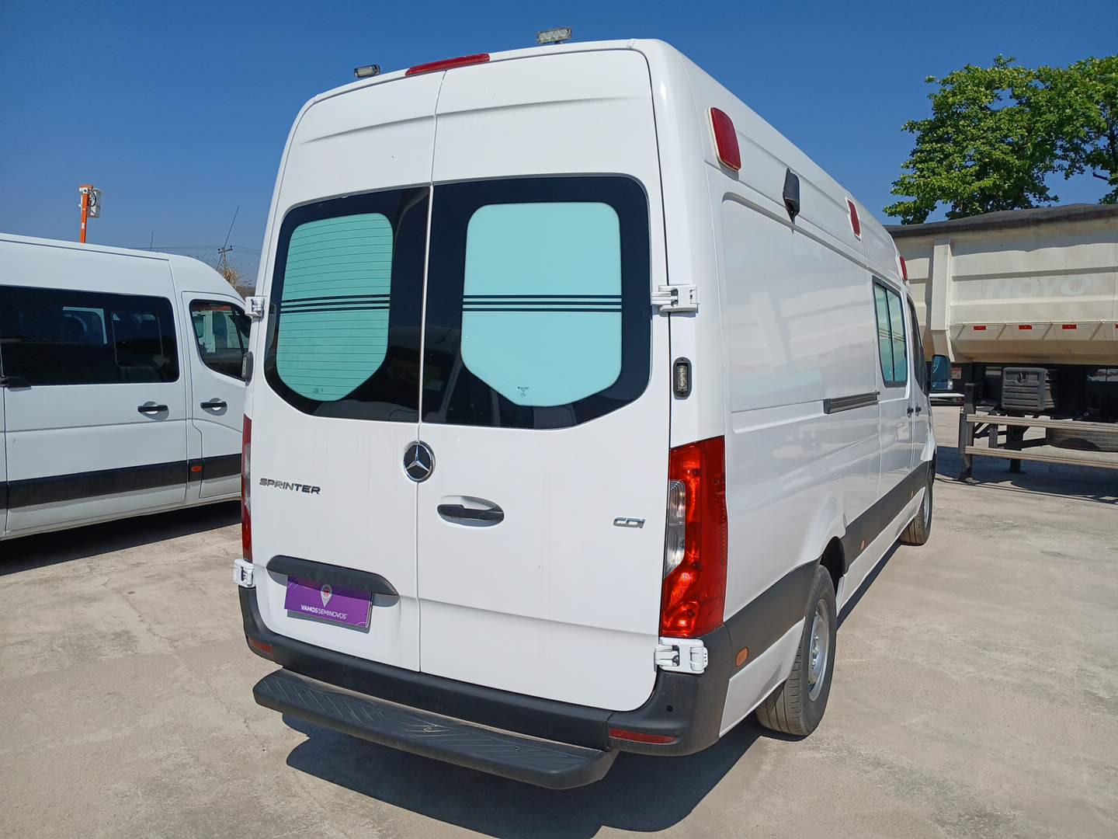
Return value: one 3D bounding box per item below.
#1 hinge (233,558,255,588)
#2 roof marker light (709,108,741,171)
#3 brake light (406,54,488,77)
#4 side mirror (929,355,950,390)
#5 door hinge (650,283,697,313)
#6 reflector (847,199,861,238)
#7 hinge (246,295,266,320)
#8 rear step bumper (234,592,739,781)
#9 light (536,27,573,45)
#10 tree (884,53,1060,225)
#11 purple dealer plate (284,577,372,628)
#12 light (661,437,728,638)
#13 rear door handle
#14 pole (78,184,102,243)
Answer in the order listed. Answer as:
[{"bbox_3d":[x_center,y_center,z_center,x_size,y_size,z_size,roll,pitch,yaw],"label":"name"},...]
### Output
[{"bbox_3d":[-1.232,0.599,3.280,0.125,0.095,0.040,3,5,30],"label":"hinge"},{"bbox_3d":[0.480,-0.813,2.446,0.035,0.155,0.208,-12,-2,29],"label":"roof marker light"},{"bbox_3d":[-0.357,-1.153,2.737,0.325,0.036,0.045,3,5,29],"label":"brake light"},{"bbox_3d":[3.109,-0.378,6.815,0.185,0.285,0.150,3,5,29],"label":"side mirror"},{"bbox_3d":[0.324,-0.331,2.327,0.135,0.078,0.050,3,5,29],"label":"door hinge"},{"bbox_3d":[1.514,-1.031,4.335,0.035,0.185,0.180,-10,-2,30],"label":"reflector"},{"bbox_3d":[-1.159,-0.429,3.210,0.120,0.080,0.040,3,5,30],"label":"hinge"},{"bbox_3d":[-0.460,0.771,2.743,1.970,0.460,0.330,3,5,29],"label":"rear step bumper"},{"bbox_3d":[-0.016,-1.203,2.629,0.120,0.042,0.032,3,5,30],"label":"light"},{"bbox_3d":[10.900,-4.500,22.000,4.700,9.200,4.700,3,5,30],"label":"tree"},{"bbox_3d":[-0.825,0.647,2.986,0.402,0.126,0.012,3,-4,30],"label":"purple dealer plate"},{"bbox_3d":[0.390,0.331,2.370,0.160,0.575,0.140,3,5,29],"label":"light"},{"bbox_3d":[-0.276,0.300,2.650,0.250,0.050,0.040,3,5,30],"label":"rear door handle"},{"bbox_3d":[-14.026,-3.745,25.238,0.720,6.545,0.600,-1,5,-29],"label":"pole"}]

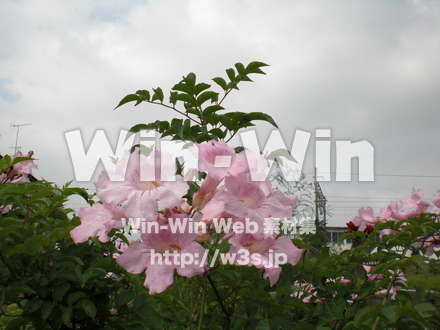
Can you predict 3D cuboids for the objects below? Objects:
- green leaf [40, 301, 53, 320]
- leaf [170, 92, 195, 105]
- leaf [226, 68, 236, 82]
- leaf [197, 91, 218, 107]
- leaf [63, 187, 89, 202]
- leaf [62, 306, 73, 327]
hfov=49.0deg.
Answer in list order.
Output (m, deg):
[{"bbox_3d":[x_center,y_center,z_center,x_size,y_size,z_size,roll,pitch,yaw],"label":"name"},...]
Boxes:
[{"bbox_3d":[-0.244,0.205,0.680,0.015,0.030,0.009,15,-14,4],"label":"green leaf"},{"bbox_3d":[-0.039,-0.068,0.490,0.026,0.011,0.012,8,6,-9],"label":"leaf"},{"bbox_3d":[0.012,-0.093,0.500,0.009,0.015,0.007,-15,-8,-2],"label":"leaf"},{"bbox_3d":[-0.014,-0.076,0.550,0.025,0.009,0.014,-31,-34,8],"label":"leaf"},{"bbox_3d":[-0.233,0.049,0.780,0.042,0.012,0.021,18,25,24],"label":"leaf"},{"bbox_3d":[-0.227,0.226,0.720,0.014,0.029,0.008,-1,-22,19],"label":"leaf"}]

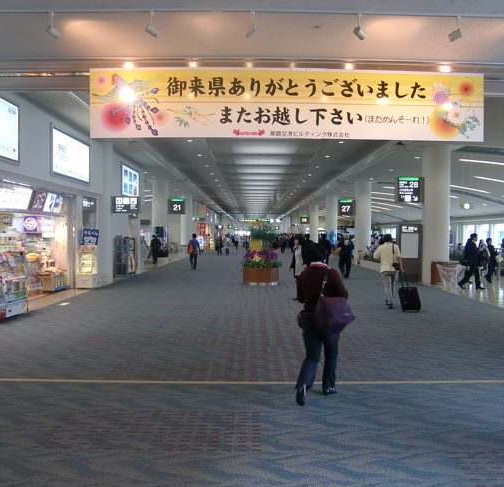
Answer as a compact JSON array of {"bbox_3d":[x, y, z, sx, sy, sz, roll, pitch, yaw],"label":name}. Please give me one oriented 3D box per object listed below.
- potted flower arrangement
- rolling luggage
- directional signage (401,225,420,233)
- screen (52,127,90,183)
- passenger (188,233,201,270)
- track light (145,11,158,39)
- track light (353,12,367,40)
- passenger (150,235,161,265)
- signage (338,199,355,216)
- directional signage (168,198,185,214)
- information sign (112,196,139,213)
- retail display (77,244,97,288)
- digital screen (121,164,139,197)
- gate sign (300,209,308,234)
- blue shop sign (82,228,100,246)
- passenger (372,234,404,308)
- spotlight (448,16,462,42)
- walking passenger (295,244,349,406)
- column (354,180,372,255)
[{"bbox_3d":[0.316,0.764,17.500,1.280,1.220,1.280,0,1,0],"label":"potted flower arrangement"},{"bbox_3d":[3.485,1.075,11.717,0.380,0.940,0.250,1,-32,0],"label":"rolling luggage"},{"bbox_3d":[5.699,-0.529,18.900,0.650,0.290,0.150,0,1,0],"label":"directional signage"},{"bbox_3d":[-4.923,-2.349,14.393,0.120,1.180,2.900,0,1,0],"label":"screen"},{"bbox_3d":[-2.674,0.370,24.485,0.560,1.700,0.480,1,1,6],"label":"passenger"},{"bbox_3d":[-0.857,-1.875,4.500,0.075,0.210,0.125,1,1,30],"label":"track light"},{"bbox_3d":[0.960,-1.920,4.650,0.090,0.250,0.130,1,1,37],"label":"track light"},{"bbox_3d":[-5.235,0.354,28.600,0.500,1.580,0.400,0,1,15],"label":"passenger"},{"bbox_3d":[5.447,-2.023,30.200,0.950,0.950,0.200,0,1,0],"label":"signage"},{"bbox_3d":[-4.167,-2.056,29.200,0.970,0.870,0.200,0,1,0],"label":"directional signage"},{"bbox_3d":[-4.161,-1.271,17.400,0.960,0.560,0.170,0,1,0],"label":"information sign"},{"bbox_3d":[-5.002,0.683,15.939,0.520,1.330,0.520,0,1,0],"label":"retail display"},{"bbox_3d":[-4.875,-2.468,21.192,0.120,1.180,2.900,0,1,0],"label":"digital screen"},{"bbox_3d":[5.445,-2.414,54.000,0.950,1.000,0.200,0,1,0],"label":"gate sign"},{"bbox_3d":[-4.892,-0.182,15.950,0.530,0.540,0.060,0,1,-7],"label":"blue shop sign"},{"bbox_3d":[3.163,0.637,12.186,0.640,1.680,0.480,0,1,-4],"label":"passenger"},{"bbox_3d":[1.735,-1.832,4.500,0.075,0.210,0.125,0,1,-30],"label":"spotlight"},{"bbox_3d":[0.727,0.791,5.287,0.560,1.570,0.550,1,1,8],"label":"walking passenger"},{"bbox_3d":[6.358,-1.188,29.759,0.930,4.780,0.930,0,1,0],"label":"column"}]

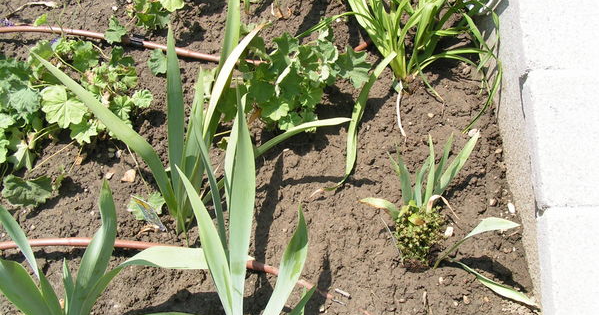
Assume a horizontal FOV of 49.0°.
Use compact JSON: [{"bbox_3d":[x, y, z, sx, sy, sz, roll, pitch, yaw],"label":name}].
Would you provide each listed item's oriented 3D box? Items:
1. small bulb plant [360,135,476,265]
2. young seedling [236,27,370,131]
[{"bbox_3d":[0.244,0.082,1.325,0.242,0.180,0.217,0,54,0],"label":"small bulb plant"},{"bbox_3d":[0.009,-0.185,1.516,0.309,0.190,0.215,0,54,0],"label":"young seedling"}]

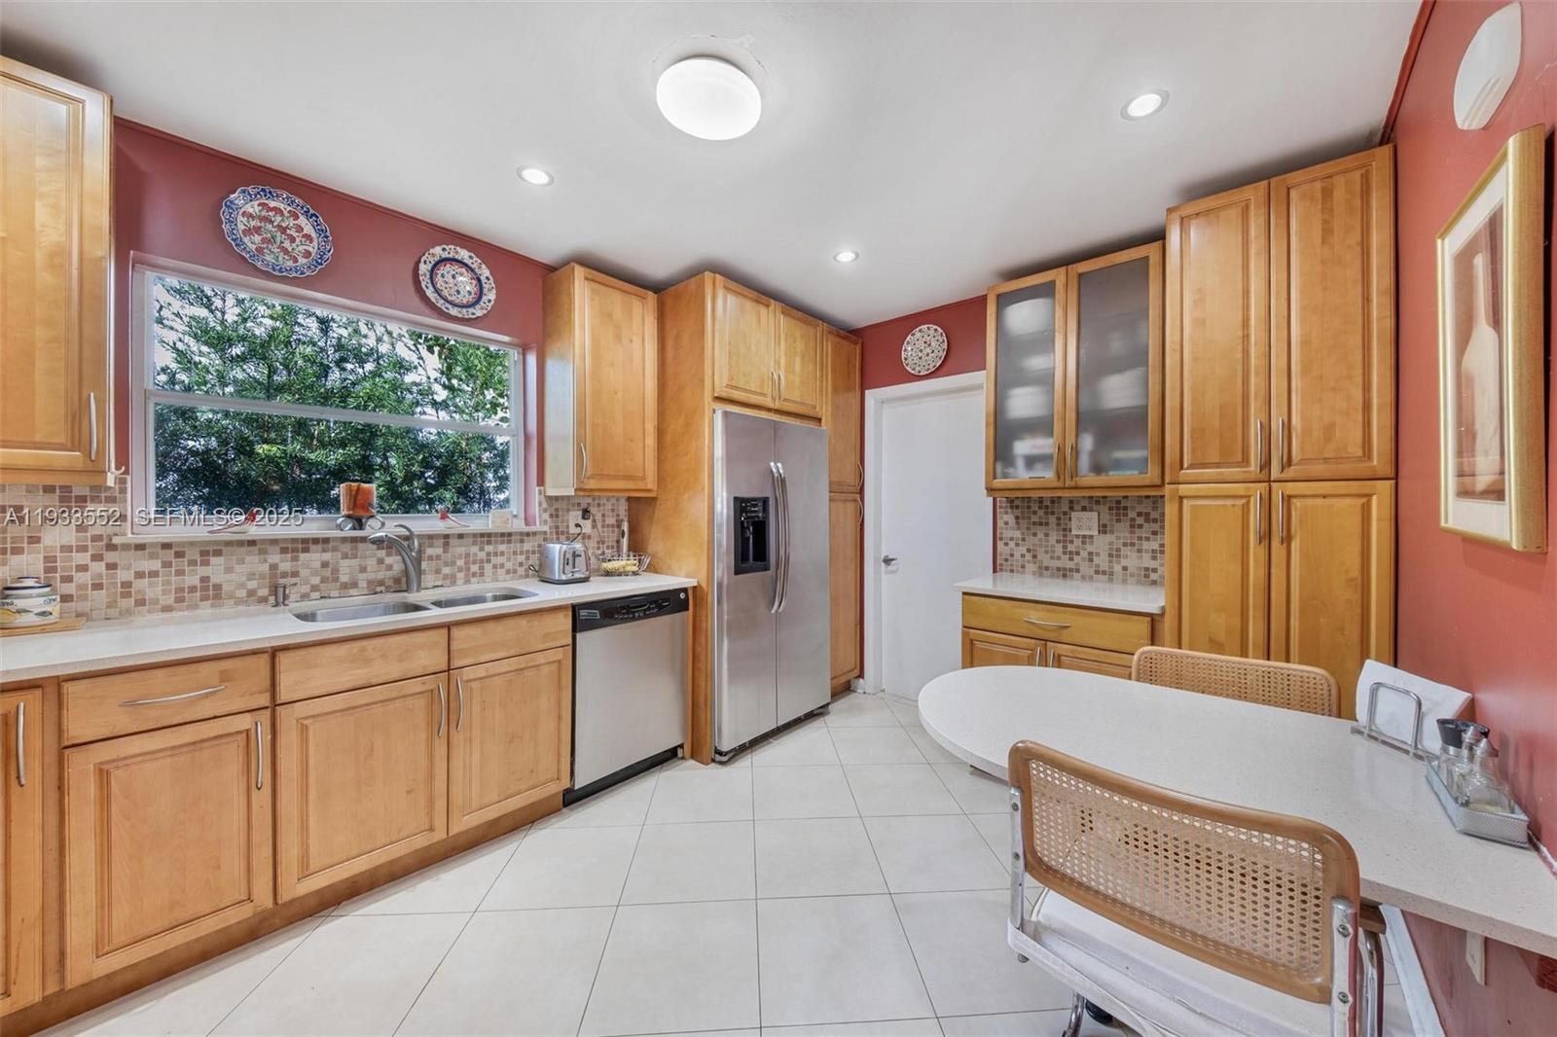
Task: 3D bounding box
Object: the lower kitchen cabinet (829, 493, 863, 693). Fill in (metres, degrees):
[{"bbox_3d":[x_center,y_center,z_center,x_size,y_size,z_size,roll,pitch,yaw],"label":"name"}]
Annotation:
[{"bbox_3d":[0.188,0.517,3.697,0.665,1.373,0.448,0,0,41],"label":"lower kitchen cabinet"}]

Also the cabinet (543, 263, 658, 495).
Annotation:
[{"bbox_3d":[-0.926,-0.667,2.757,0.305,1.105,0.470,0,0,41],"label":"cabinet"}]

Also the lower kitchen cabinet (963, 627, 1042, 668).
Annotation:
[{"bbox_3d":[1.217,0.840,2.635,0.376,0.589,0.500,1,1,42],"label":"lower kitchen cabinet"}]

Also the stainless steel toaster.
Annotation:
[{"bbox_3d":[-1.091,0.218,2.639,0.275,0.200,0.175,1,1,42],"label":"stainless steel toaster"}]

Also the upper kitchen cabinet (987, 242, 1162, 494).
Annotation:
[{"bbox_3d":[1.506,-0.672,2.632,0.765,1.092,0.315,0,0,41],"label":"upper kitchen cabinet"}]

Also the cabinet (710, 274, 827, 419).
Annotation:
[{"bbox_3d":[-0.272,-0.916,3.172,0.665,0.647,0.922,0,0,41],"label":"cabinet"}]

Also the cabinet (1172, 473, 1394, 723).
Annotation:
[{"bbox_3d":[1.905,0.527,2.041,0.582,1.315,0.530,1,1,42],"label":"cabinet"}]

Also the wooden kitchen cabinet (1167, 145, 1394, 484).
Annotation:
[{"bbox_3d":[1.943,-0.672,2.068,0.593,1.073,0.570,0,0,41],"label":"wooden kitchen cabinet"}]

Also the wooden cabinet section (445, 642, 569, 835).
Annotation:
[{"bbox_3d":[-1.243,0.831,2.209,0.590,0.592,0.447,1,1,42],"label":"wooden cabinet section"}]

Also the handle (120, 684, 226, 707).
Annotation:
[{"bbox_3d":[-1.575,0.464,1.356,0.032,0.016,0.183,1,1,42],"label":"handle"}]

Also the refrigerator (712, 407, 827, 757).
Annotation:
[{"bbox_3d":[-0.244,0.334,3.139,0.755,1.767,0.905,0,0,41],"label":"refrigerator"}]

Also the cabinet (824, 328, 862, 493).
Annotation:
[{"bbox_3d":[0.186,-0.709,3.690,0.665,1.075,0.448,0,0,41],"label":"cabinet"}]

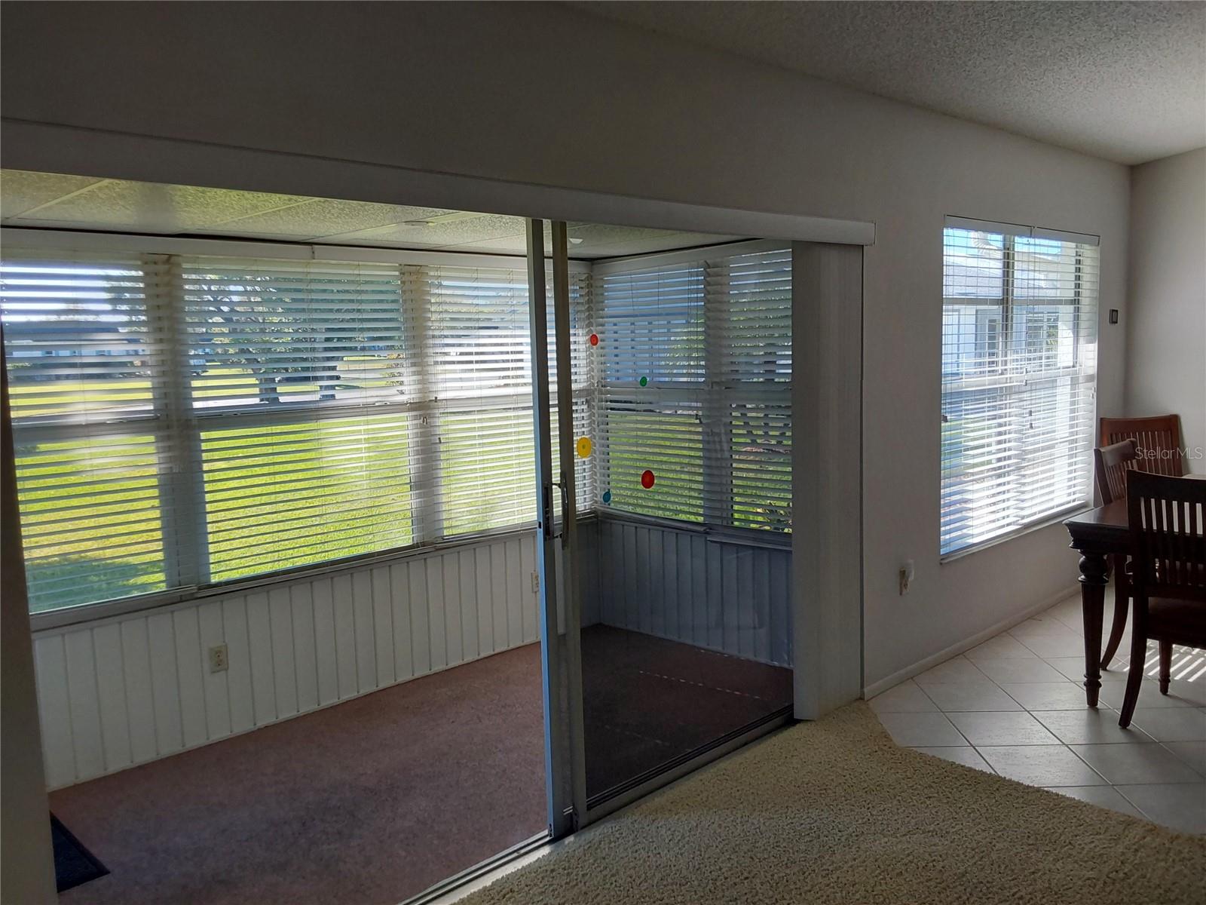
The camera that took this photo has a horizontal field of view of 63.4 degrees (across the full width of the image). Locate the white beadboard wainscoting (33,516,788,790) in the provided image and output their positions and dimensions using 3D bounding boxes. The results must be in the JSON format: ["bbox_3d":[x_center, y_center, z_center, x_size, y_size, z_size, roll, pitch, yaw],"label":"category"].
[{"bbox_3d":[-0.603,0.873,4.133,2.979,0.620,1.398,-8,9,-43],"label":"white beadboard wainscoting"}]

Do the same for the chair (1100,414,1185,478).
[{"bbox_3d":[3.085,0.343,5.256,0.490,1.000,0.580,-3,7,-12],"label":"chair"}]

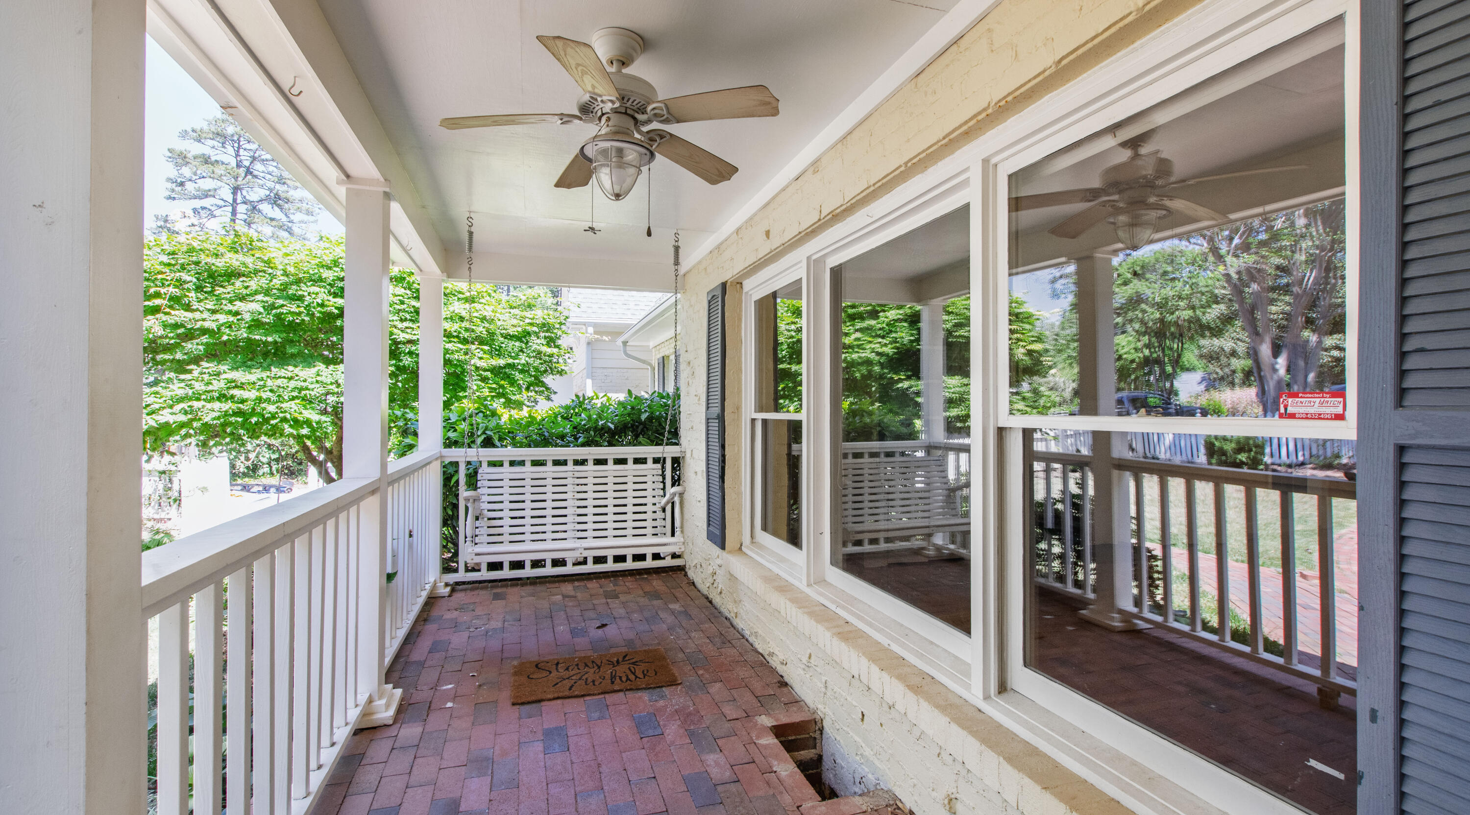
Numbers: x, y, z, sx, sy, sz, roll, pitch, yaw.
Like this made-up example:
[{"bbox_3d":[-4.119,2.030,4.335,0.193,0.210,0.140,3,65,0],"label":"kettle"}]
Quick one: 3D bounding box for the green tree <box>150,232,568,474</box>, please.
[{"bbox_3d":[-3.951,0.225,6.267,4.500,4.000,4.400,0,0,-19],"label":"green tree"}]

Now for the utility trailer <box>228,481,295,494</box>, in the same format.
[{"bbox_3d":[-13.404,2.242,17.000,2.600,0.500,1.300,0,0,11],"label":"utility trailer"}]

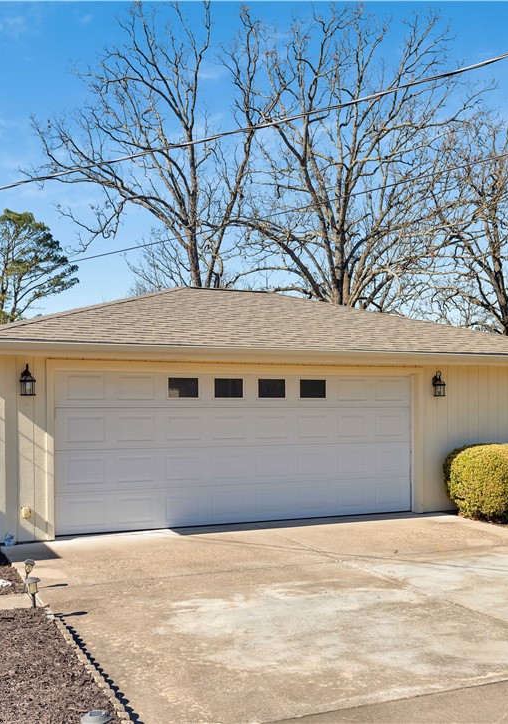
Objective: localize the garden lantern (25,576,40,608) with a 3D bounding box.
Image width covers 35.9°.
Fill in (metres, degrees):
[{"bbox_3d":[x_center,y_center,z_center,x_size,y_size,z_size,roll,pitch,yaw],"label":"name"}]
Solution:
[{"bbox_3d":[-1.895,1.965,6.710,0.125,0.265,0.125,1,-3,-24],"label":"garden lantern"}]

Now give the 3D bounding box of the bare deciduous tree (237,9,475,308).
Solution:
[{"bbox_3d":[3.500,-4.200,26.200,8.200,15.000,8.000,1,-3,-24],"label":"bare deciduous tree"}]

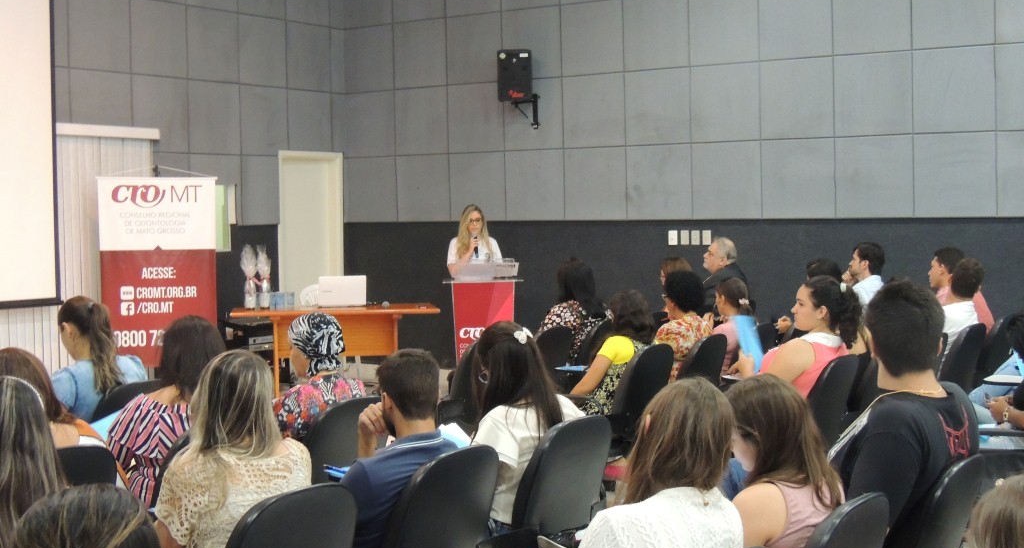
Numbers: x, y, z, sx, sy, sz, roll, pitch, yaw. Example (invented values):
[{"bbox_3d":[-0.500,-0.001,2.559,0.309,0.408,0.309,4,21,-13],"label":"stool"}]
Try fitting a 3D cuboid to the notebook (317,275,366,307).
[{"bbox_3d":[-1.414,0.146,11.593,0.375,0.245,0.300,-1,3,-6],"label":"notebook"}]

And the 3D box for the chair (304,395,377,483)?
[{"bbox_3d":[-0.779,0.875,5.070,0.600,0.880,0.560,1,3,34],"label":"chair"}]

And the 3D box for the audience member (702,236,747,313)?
[{"bbox_3d":[1.291,0.406,9.581,0.800,1.329,0.550,1,3,34],"label":"audience member"}]

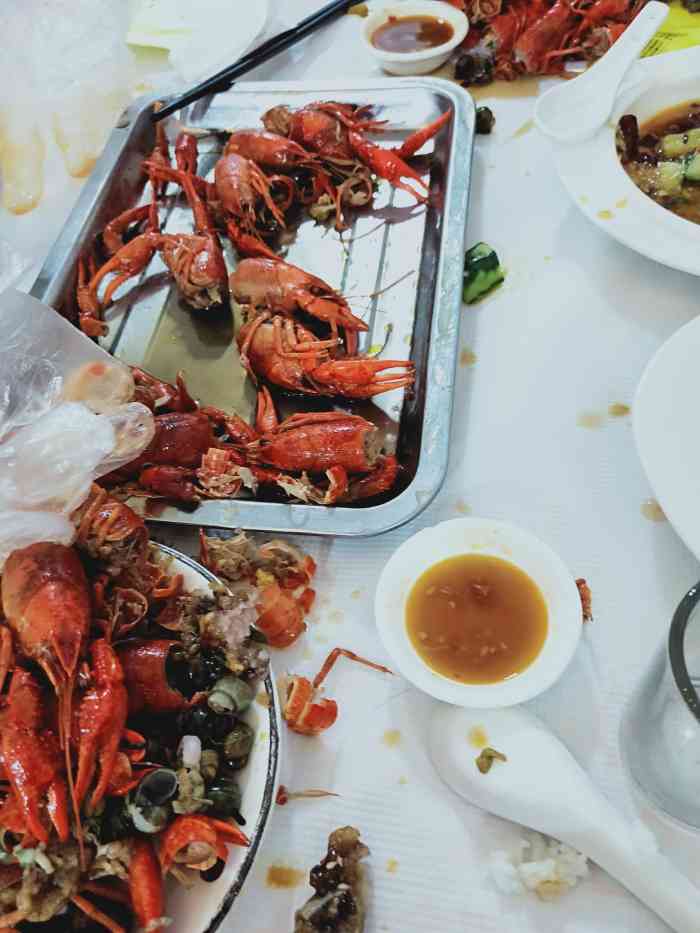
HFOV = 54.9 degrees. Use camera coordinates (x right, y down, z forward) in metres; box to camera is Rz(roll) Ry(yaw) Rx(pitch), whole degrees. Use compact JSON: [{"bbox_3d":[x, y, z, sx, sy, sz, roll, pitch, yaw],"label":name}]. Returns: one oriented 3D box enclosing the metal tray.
[{"bbox_3d":[-0.063,-0.126,0.434,0.268,0.028,0.372,4,60,9],"label":"metal tray"}]

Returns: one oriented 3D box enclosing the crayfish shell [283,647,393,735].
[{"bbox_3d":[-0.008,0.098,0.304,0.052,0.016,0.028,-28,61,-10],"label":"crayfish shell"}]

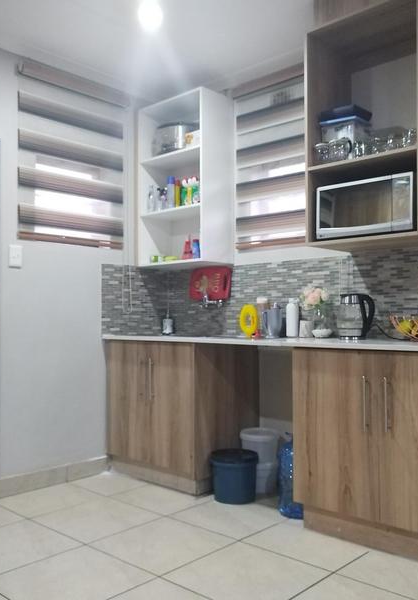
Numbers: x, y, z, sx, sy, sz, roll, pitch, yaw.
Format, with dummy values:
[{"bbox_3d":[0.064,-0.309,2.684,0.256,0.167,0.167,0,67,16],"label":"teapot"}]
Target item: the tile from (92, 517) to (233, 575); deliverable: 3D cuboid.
[{"bbox_3d":[-0.210,1.120,2.757,0.500,0.010,0.500,-1,-1,43],"label":"tile"}]

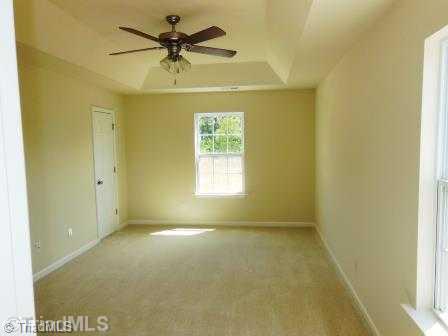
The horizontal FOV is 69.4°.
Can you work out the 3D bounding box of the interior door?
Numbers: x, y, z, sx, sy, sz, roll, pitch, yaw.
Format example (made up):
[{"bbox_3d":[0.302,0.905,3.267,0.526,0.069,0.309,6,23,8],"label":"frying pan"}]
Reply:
[{"bbox_3d":[-1.954,0.119,5.324,0.045,2.030,0.710,0,4,7],"label":"interior door"}]

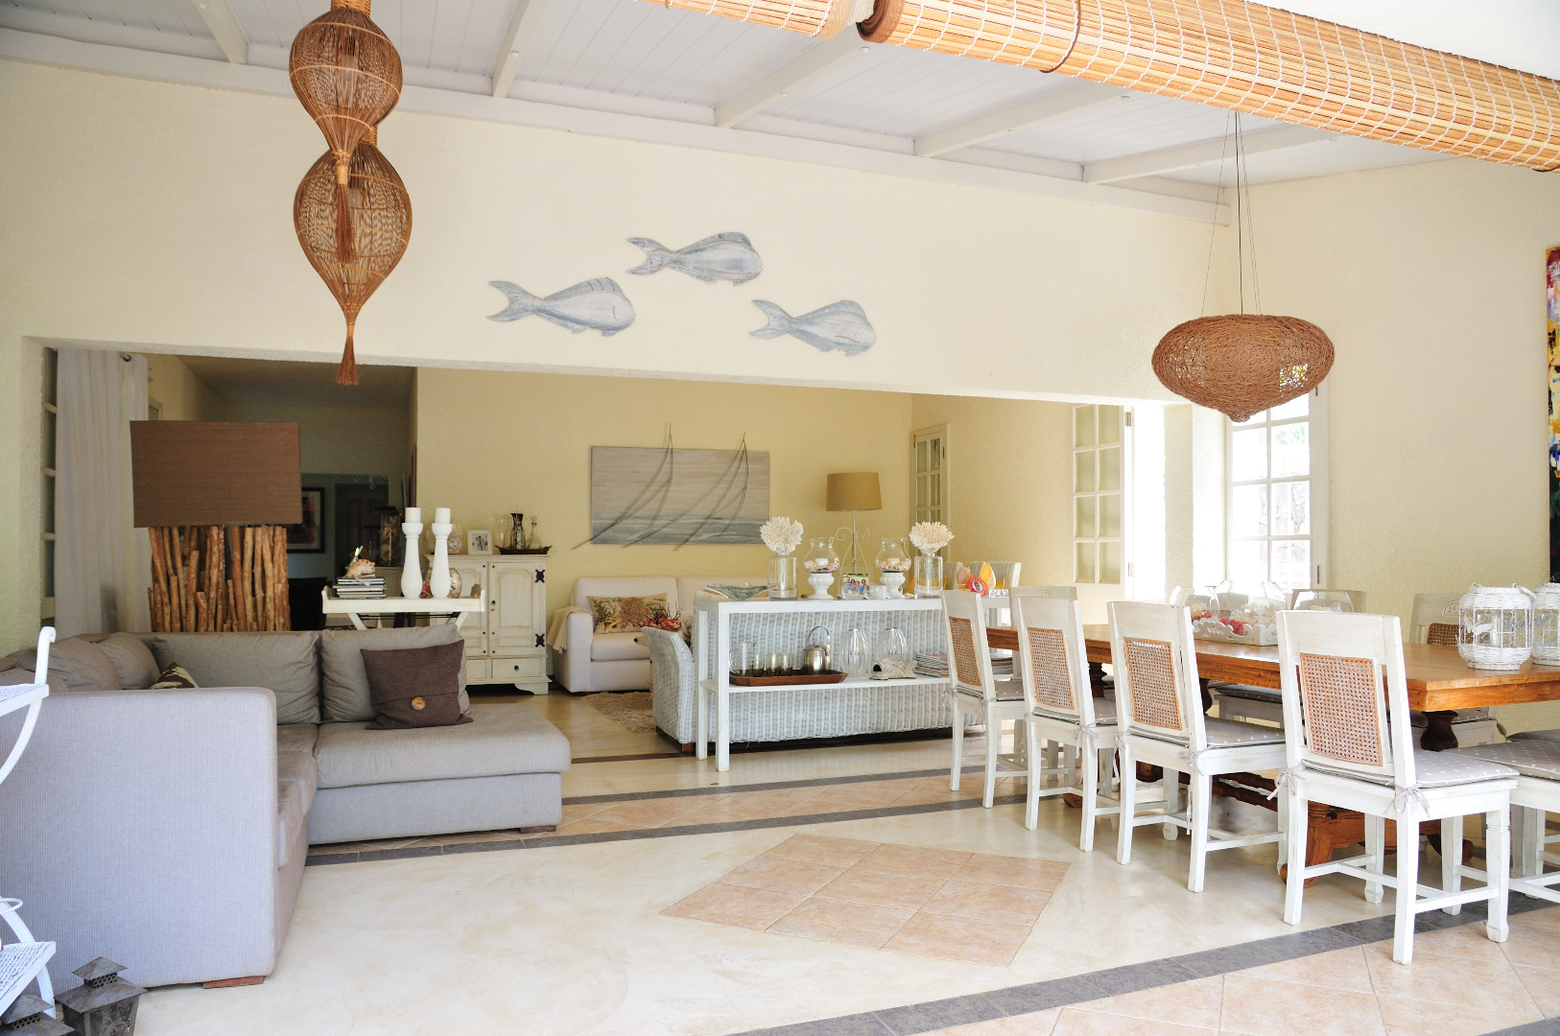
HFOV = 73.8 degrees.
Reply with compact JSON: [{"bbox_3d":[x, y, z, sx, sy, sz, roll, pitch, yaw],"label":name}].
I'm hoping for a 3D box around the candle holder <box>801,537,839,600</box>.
[{"bbox_3d":[0.229,0.281,5.910,0.215,0.346,0.215,0,-2,0],"label":"candle holder"}]

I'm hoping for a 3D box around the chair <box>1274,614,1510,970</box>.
[{"bbox_3d":[1.858,0.767,3.170,0.496,0.969,0.439,1,-2,-27],"label":"chair"}]

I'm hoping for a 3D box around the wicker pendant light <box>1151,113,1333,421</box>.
[{"bbox_3d":[1.984,-1.137,4.492,0.714,1.442,0.714,1,-2,-21],"label":"wicker pendant light"}]

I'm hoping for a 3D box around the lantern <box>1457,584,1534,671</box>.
[{"bbox_3d":[2.204,0.335,3.212,0.198,0.260,0.194,1,-2,-20],"label":"lantern"}]

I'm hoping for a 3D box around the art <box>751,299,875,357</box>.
[{"bbox_3d":[0.214,-1.150,6.199,0.798,0.327,0.046,1,-2,-21],"label":"art"}]

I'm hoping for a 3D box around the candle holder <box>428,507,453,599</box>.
[{"bbox_3d":[-1.913,0.199,5.855,0.131,0.515,0.131,1,-2,-21],"label":"candle holder"}]

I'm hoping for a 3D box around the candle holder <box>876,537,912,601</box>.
[{"bbox_3d":[0.647,0.284,5.907,0.201,0.346,0.201,0,-2,0],"label":"candle holder"}]

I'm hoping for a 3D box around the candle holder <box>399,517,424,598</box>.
[{"bbox_3d":[-1.783,0.205,5.036,0.104,0.369,0.104,1,-2,-20],"label":"candle holder"}]

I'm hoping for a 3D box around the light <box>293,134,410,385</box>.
[{"bbox_3d":[-1.442,-0.893,3.511,0.368,0.897,0.368,1,-2,-21],"label":"light"}]

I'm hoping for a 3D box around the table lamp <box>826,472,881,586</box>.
[{"bbox_3d":[0.679,0.118,9.650,0.508,1.087,0.508,0,-2,0],"label":"table lamp"}]

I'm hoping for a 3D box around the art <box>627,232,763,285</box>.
[{"bbox_3d":[-0.461,-1.474,5.802,0.776,0.296,0.025,1,-2,-20],"label":"art"}]

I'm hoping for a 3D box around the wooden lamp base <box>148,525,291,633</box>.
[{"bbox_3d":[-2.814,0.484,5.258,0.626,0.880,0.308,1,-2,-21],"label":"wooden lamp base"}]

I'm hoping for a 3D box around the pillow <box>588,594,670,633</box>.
[{"bbox_3d":[-1.376,0.873,9.421,0.660,0.380,0.140,1,-24,-20],"label":"pillow"}]

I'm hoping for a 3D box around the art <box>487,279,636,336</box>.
[{"bbox_3d":[-1.151,-1.145,5.533,0.778,0.312,0.025,1,-2,-20],"label":"art"}]

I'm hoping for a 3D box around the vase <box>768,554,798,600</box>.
[{"bbox_3d":[0.015,0.323,5.672,0.160,0.239,0.160,0,-2,0],"label":"vase"}]

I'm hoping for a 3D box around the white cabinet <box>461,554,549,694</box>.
[{"bbox_3d":[-2.406,0.877,8.532,0.983,1.123,0.450,1,-2,-20],"label":"white cabinet"}]

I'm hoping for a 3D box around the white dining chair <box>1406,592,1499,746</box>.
[{"bbox_3d":[2.552,0.804,4.205,0.496,0.969,0.439,1,-2,-21],"label":"white dining chair"}]

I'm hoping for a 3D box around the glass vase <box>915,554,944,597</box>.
[{"bbox_3d":[0.885,0.340,6.157,0.172,0.253,0.172,1,-2,-21],"label":"glass vase"}]

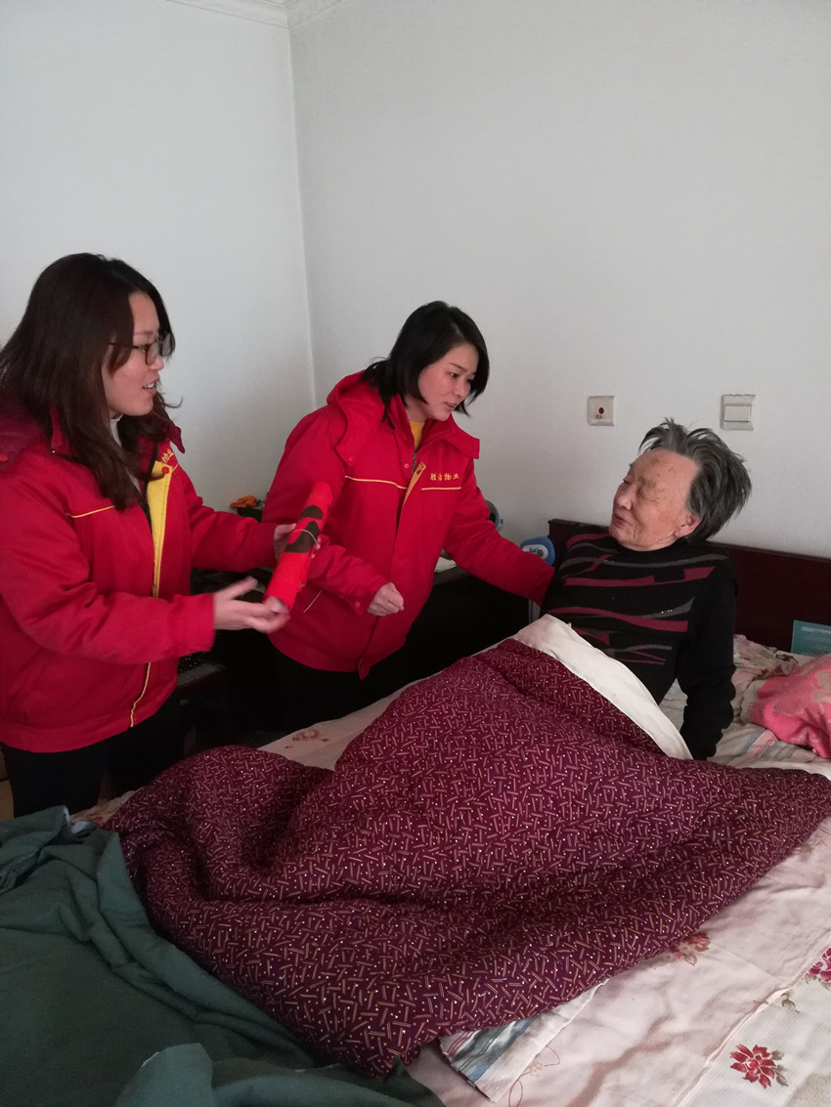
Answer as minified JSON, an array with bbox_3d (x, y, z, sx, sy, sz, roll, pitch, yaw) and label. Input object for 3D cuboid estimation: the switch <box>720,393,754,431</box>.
[{"bbox_3d":[0.830,-0.363,2.143,0.012,0.086,0.086,-14,19,-39],"label":"switch"}]

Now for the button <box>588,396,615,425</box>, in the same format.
[{"bbox_3d":[0.549,-0.421,2.461,0.012,0.086,0.086,-14,19,-39],"label":"button"}]

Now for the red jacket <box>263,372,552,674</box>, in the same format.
[{"bbox_3d":[-0.030,-0.059,1.967,0.640,0.680,0.440,-13,30,-35],"label":"red jacket"}]

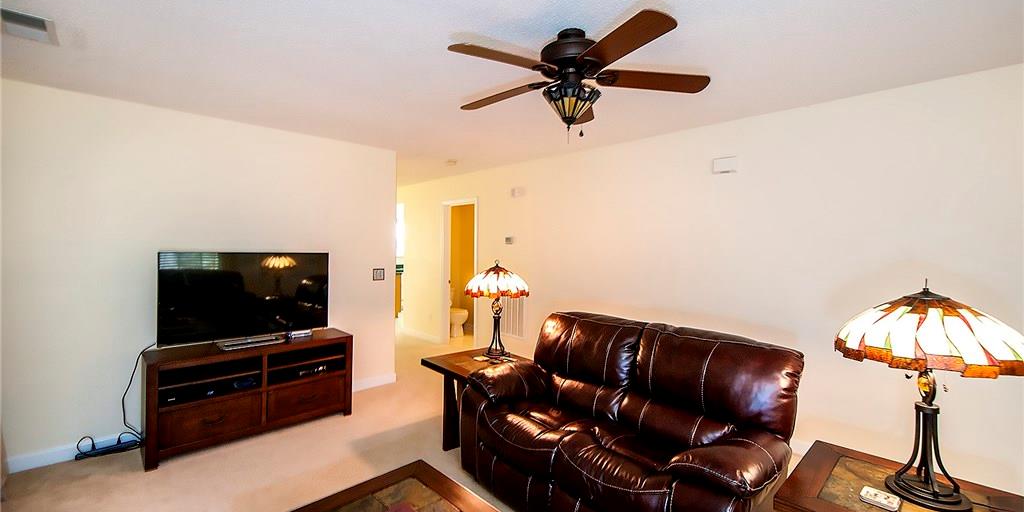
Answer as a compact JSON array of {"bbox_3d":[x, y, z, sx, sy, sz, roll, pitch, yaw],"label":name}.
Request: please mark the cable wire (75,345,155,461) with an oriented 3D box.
[{"bbox_3d":[-2.658,0.986,2.789,0.400,0.700,0.170,0,1,-45],"label":"cable wire"}]

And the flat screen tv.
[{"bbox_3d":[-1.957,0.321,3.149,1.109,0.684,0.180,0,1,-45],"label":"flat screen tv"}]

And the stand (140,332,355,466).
[{"bbox_3d":[-1.945,0.999,3.163,1.297,0.678,0.370,0,1,-45],"label":"stand"}]

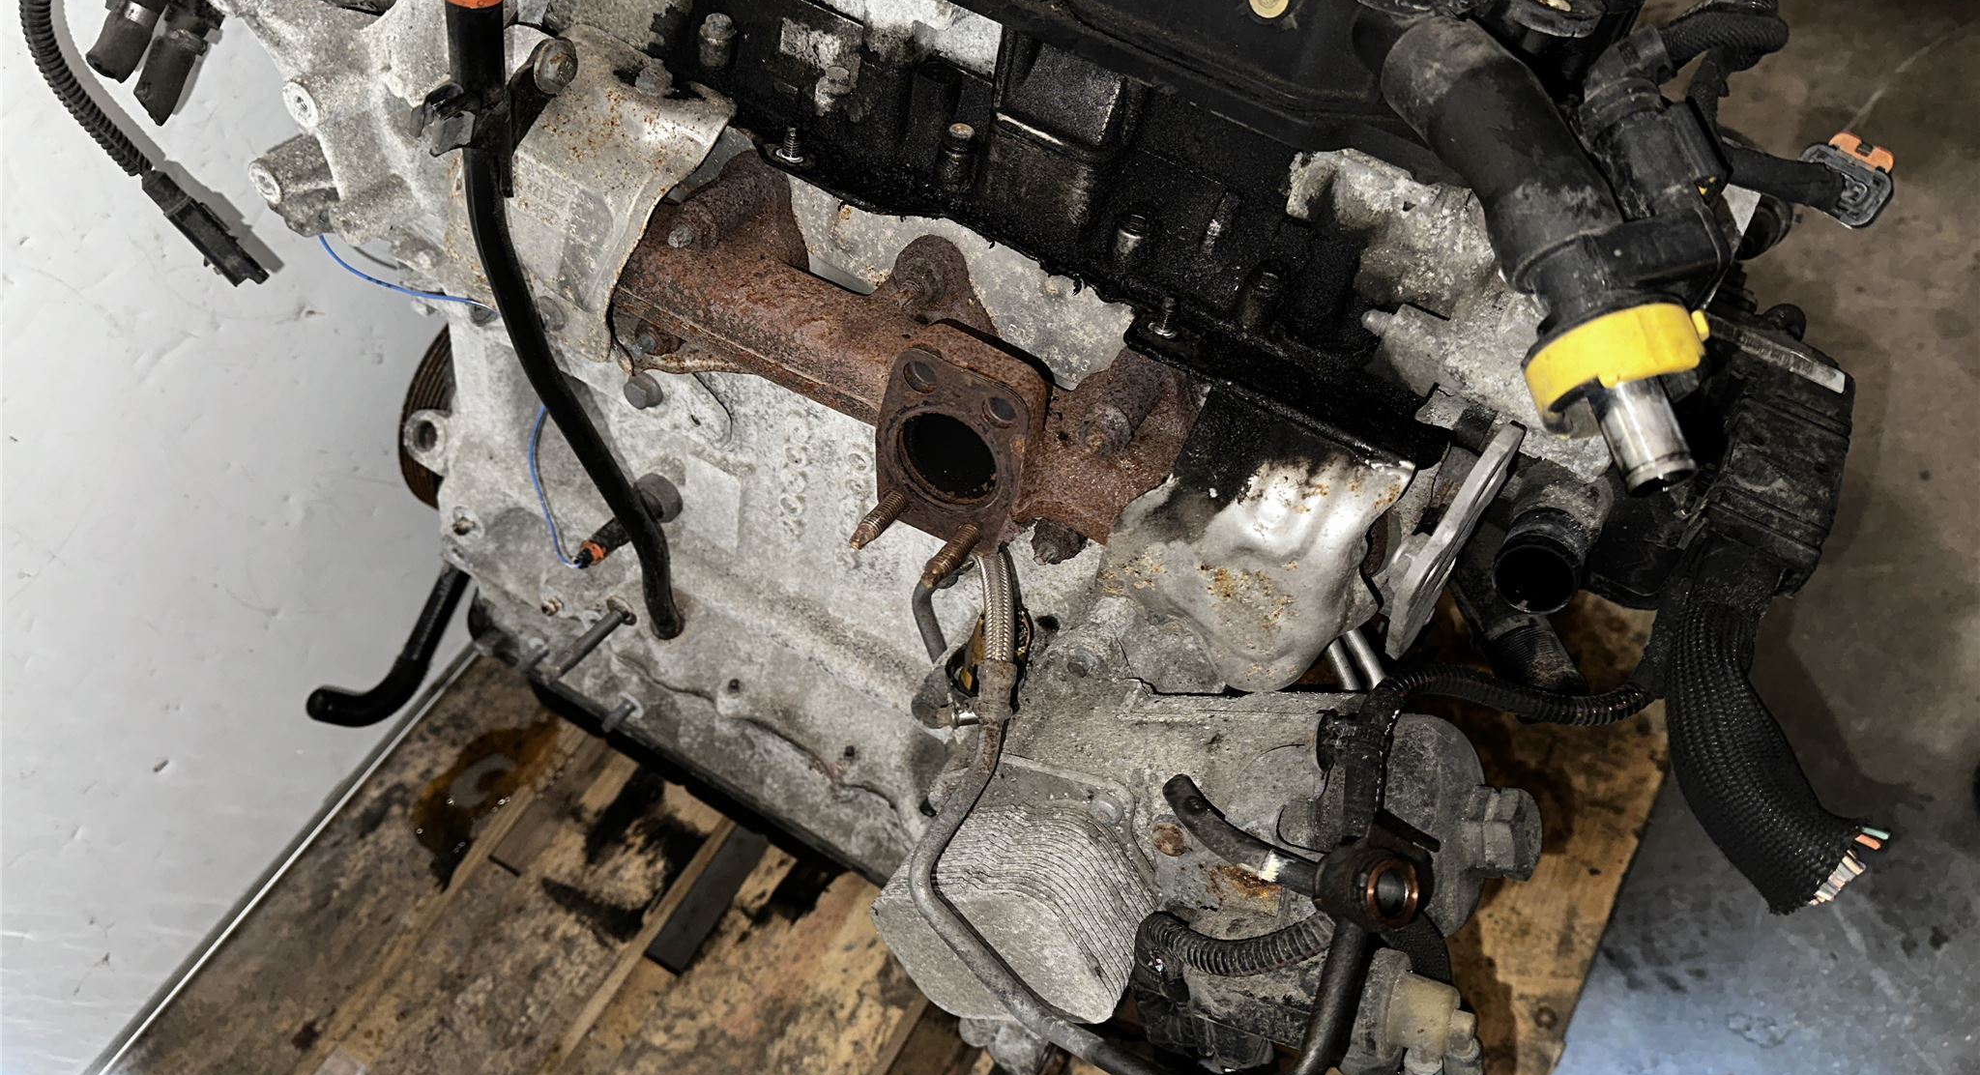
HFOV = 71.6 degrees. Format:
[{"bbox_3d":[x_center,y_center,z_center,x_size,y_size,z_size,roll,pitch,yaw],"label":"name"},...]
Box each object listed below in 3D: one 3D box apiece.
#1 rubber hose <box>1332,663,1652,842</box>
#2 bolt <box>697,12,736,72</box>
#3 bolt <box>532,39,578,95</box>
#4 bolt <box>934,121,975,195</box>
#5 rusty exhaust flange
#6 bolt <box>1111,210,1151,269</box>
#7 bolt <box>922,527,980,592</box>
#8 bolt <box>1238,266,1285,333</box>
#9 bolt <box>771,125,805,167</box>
[{"bbox_3d":[0.235,0.101,0.632,0.145,0.096,0.056,-4,55,6],"label":"rubber hose"},{"bbox_3d":[-0.135,-0.244,0.675,0.018,0.021,0.018,6,47,-7],"label":"bolt"},{"bbox_3d":[-0.179,-0.194,0.565,0.014,0.022,0.022,14,57,34],"label":"bolt"},{"bbox_3d":[-0.016,-0.178,0.645,0.015,0.029,0.015,6,47,-7],"label":"bolt"},{"bbox_3d":[-0.051,-0.080,0.645,0.313,0.132,0.100,27,48,13],"label":"rusty exhaust flange"},{"bbox_3d":[0.052,-0.109,0.502,0.011,0.018,0.011,27,42,11],"label":"bolt"},{"bbox_3d":[-0.016,0.008,0.596,0.009,0.009,0.040,27,48,13],"label":"bolt"},{"bbox_3d":[0.097,-0.085,0.492,0.011,0.022,0.011,27,42,11],"label":"bolt"},{"bbox_3d":[-0.096,-0.185,0.652,0.015,0.015,0.015,6,47,-7],"label":"bolt"}]

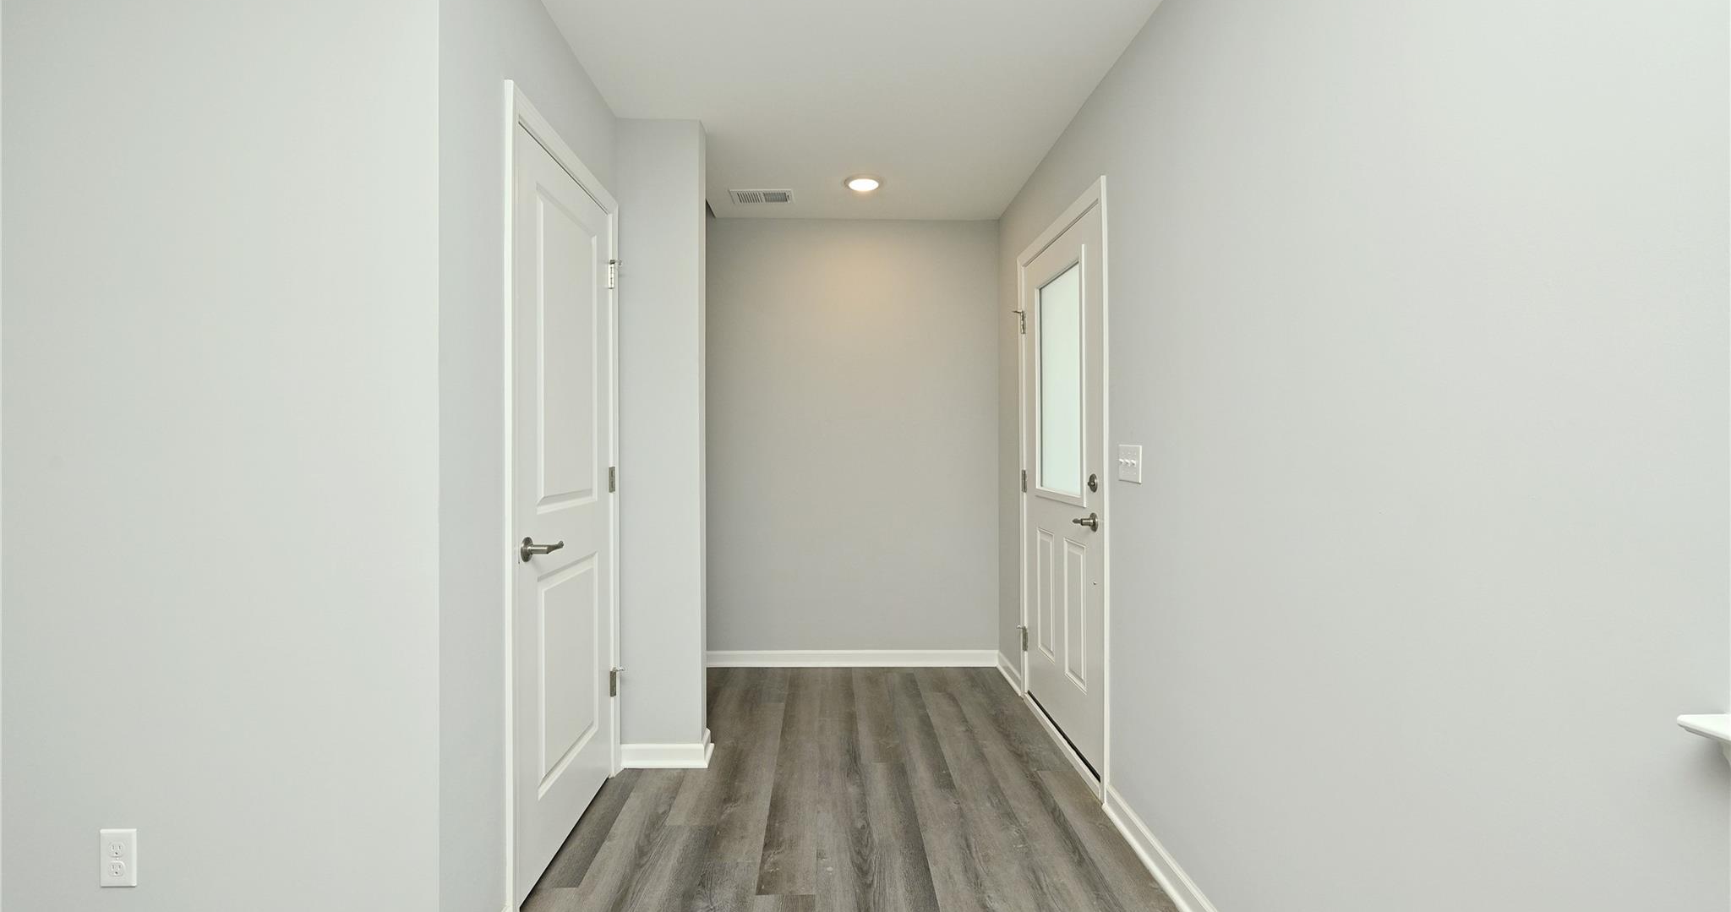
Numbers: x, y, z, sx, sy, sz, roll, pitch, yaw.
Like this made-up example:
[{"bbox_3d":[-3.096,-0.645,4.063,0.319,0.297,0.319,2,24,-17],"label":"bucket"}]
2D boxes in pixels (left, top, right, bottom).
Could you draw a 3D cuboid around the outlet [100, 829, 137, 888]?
[{"bbox_3d":[-1.477,0.793,1.333,0.071,0.115,0.010,0,1,-2],"label":"outlet"}]

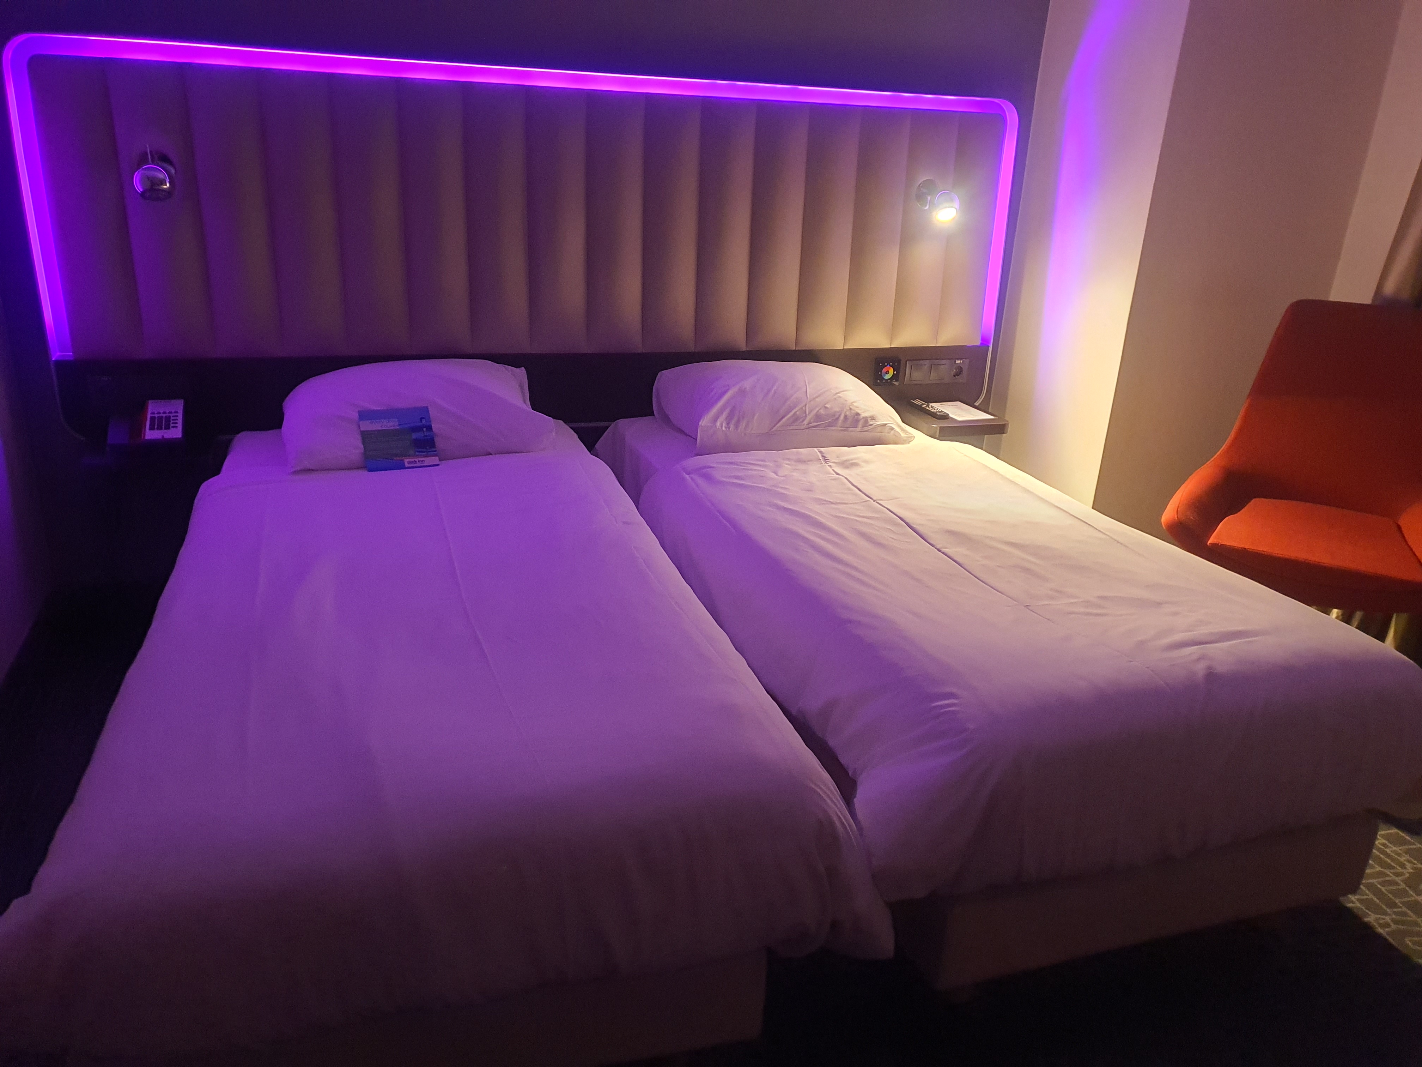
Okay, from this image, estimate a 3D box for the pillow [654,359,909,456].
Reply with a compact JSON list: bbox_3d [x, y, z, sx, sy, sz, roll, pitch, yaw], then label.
[{"bbox_3d":[0.209,-0.388,3.103,0.675,0.185,0.450,-4,20,-18],"label":"pillow"}]

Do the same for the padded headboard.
[{"bbox_3d":[-0.359,-0.883,3.050,2.669,0.713,0.070,-4,20,-18],"label":"padded headboard"}]

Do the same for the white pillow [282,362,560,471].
[{"bbox_3d":[-0.761,-0.324,2.794,0.675,0.185,0.450,-6,21,-23],"label":"white pillow"}]

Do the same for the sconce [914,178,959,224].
[{"bbox_3d":[0.694,-1.021,3.283,0.090,0.120,0.120,-4,20,-18],"label":"sconce"}]

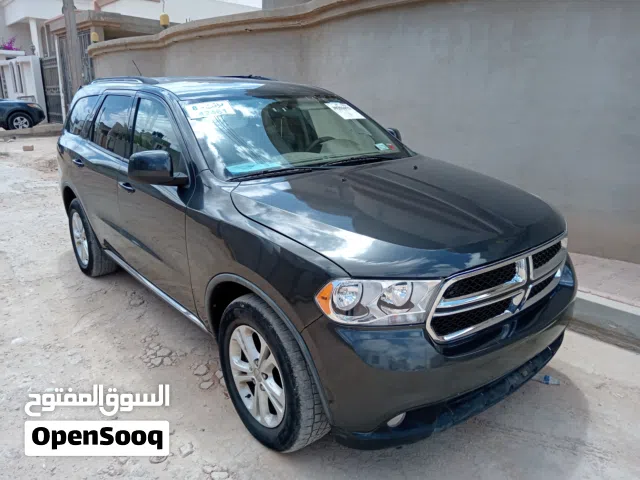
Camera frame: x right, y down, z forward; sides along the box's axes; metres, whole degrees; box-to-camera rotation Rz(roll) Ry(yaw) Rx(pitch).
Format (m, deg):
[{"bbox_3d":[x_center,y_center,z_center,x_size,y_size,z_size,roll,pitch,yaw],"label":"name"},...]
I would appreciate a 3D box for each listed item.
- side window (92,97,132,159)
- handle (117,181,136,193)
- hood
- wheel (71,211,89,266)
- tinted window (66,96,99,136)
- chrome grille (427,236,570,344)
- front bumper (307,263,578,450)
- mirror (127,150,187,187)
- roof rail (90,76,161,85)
[{"bbox_3d":[-1.518,-0.866,3.720,0.060,0.410,0.800,9,7,-42],"label":"side window"},{"bbox_3d":[-1.274,-0.347,3.301,0.055,0.048,0.250,-14,22,-37],"label":"handle"},{"bbox_3d":[0.494,-0.182,2.608,1.540,0.260,1.300,-13,26,-37],"label":"hood"},{"bbox_3d":[-2.198,-0.019,4.700,0.200,0.490,0.490,-13,21,-37],"label":"wheel"},{"bbox_3d":[-2.049,-1.058,4.261,0.100,0.340,0.720,8,7,-41],"label":"tinted window"},{"bbox_3d":[0.888,0.199,2.286,1.060,0.310,0.150,-14,22,-37],"label":"chrome grille"},{"bbox_3d":[0.792,0.474,2.423,1.860,0.580,0.500,-13,21,-37],"label":"front bumper"},{"bbox_3d":[-0.875,-0.389,2.697,0.270,0.190,0.190,-13,21,-37],"label":"mirror"},{"bbox_3d":[-1.623,-1.288,4.043,0.050,0.070,1.580,-14,22,-37],"label":"roof rail"}]

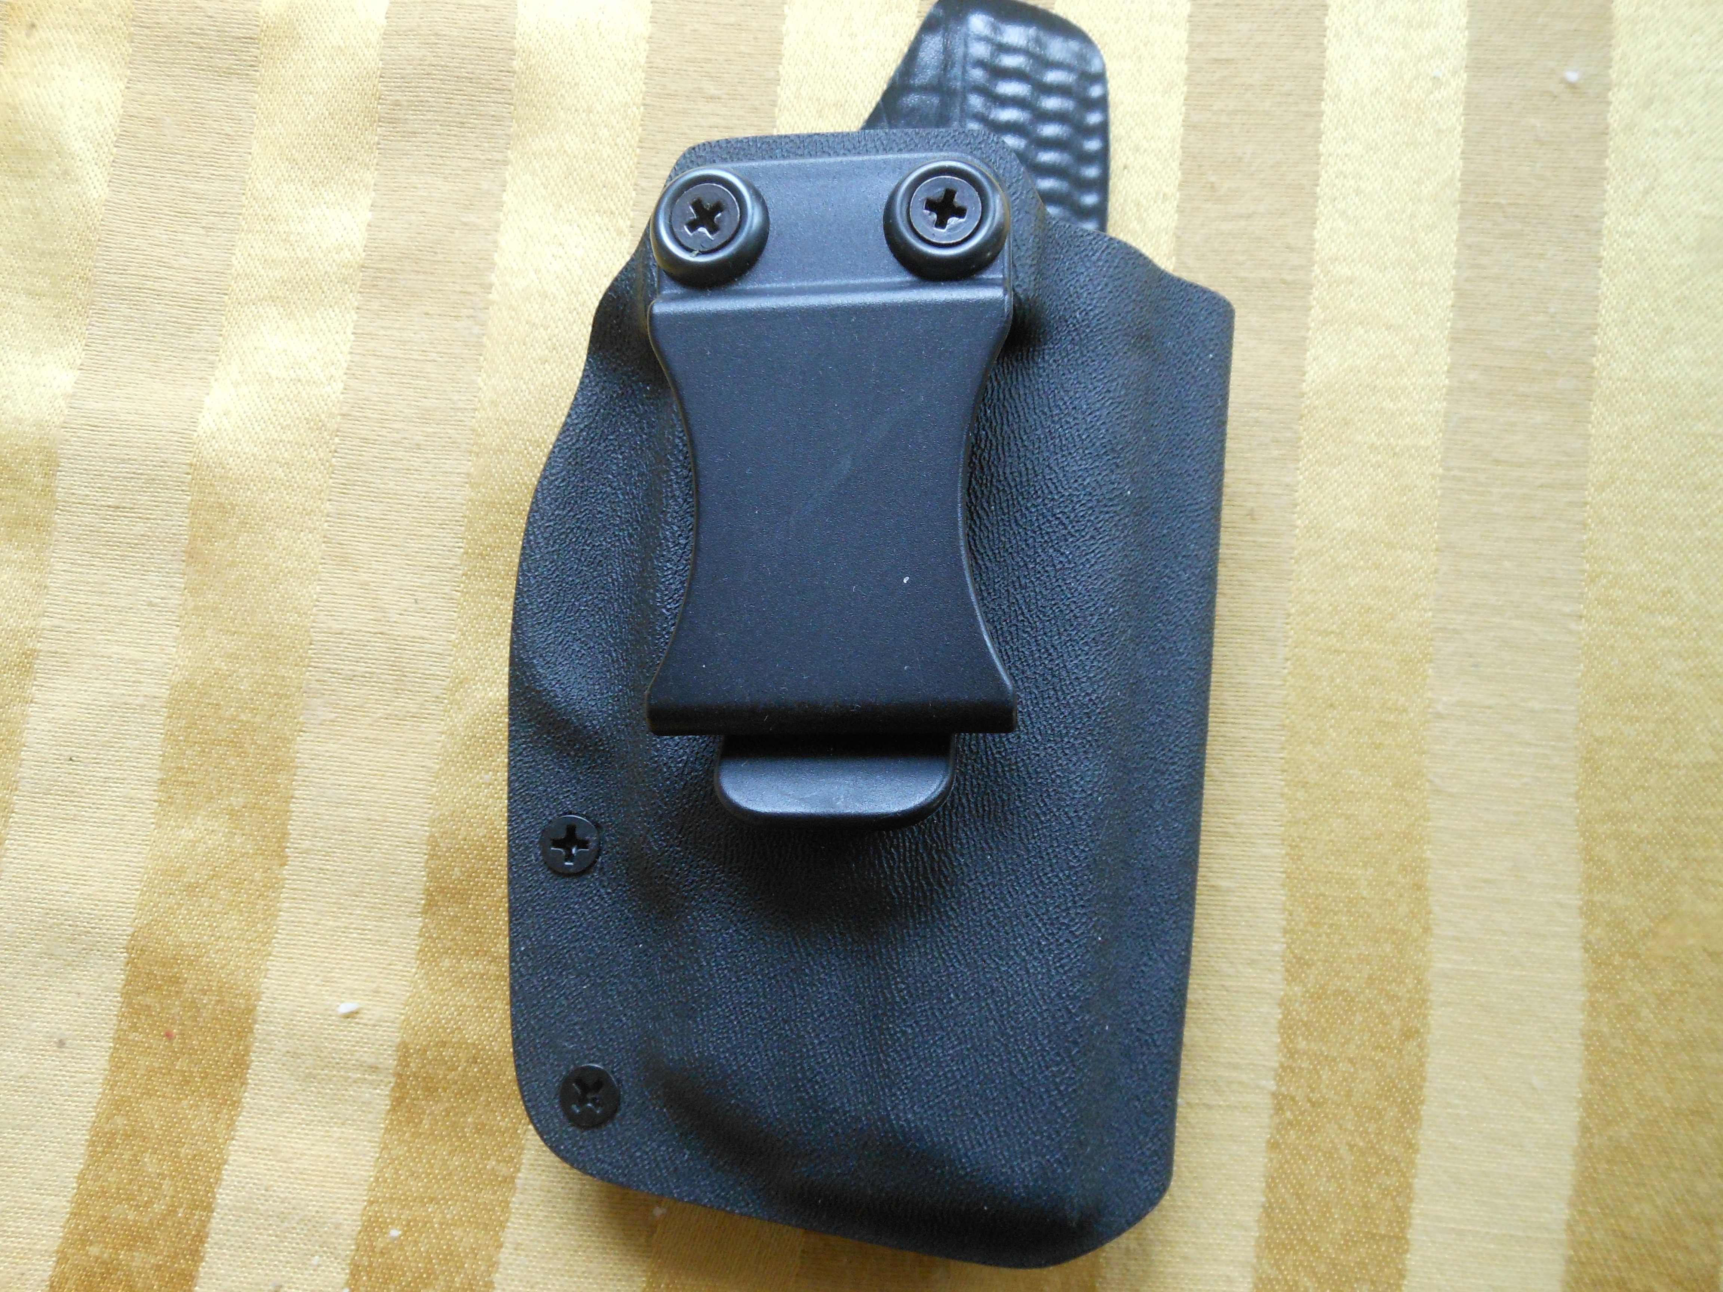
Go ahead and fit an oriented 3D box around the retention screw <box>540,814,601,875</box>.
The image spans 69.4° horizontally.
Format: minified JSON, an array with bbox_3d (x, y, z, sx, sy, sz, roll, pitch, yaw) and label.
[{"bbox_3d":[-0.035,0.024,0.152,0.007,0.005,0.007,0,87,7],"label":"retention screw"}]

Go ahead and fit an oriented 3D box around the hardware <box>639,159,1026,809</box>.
[{"bbox_3d":[-0.003,-0.017,0.138,0.040,0.013,0.074,-1,87,7],"label":"hardware"}]

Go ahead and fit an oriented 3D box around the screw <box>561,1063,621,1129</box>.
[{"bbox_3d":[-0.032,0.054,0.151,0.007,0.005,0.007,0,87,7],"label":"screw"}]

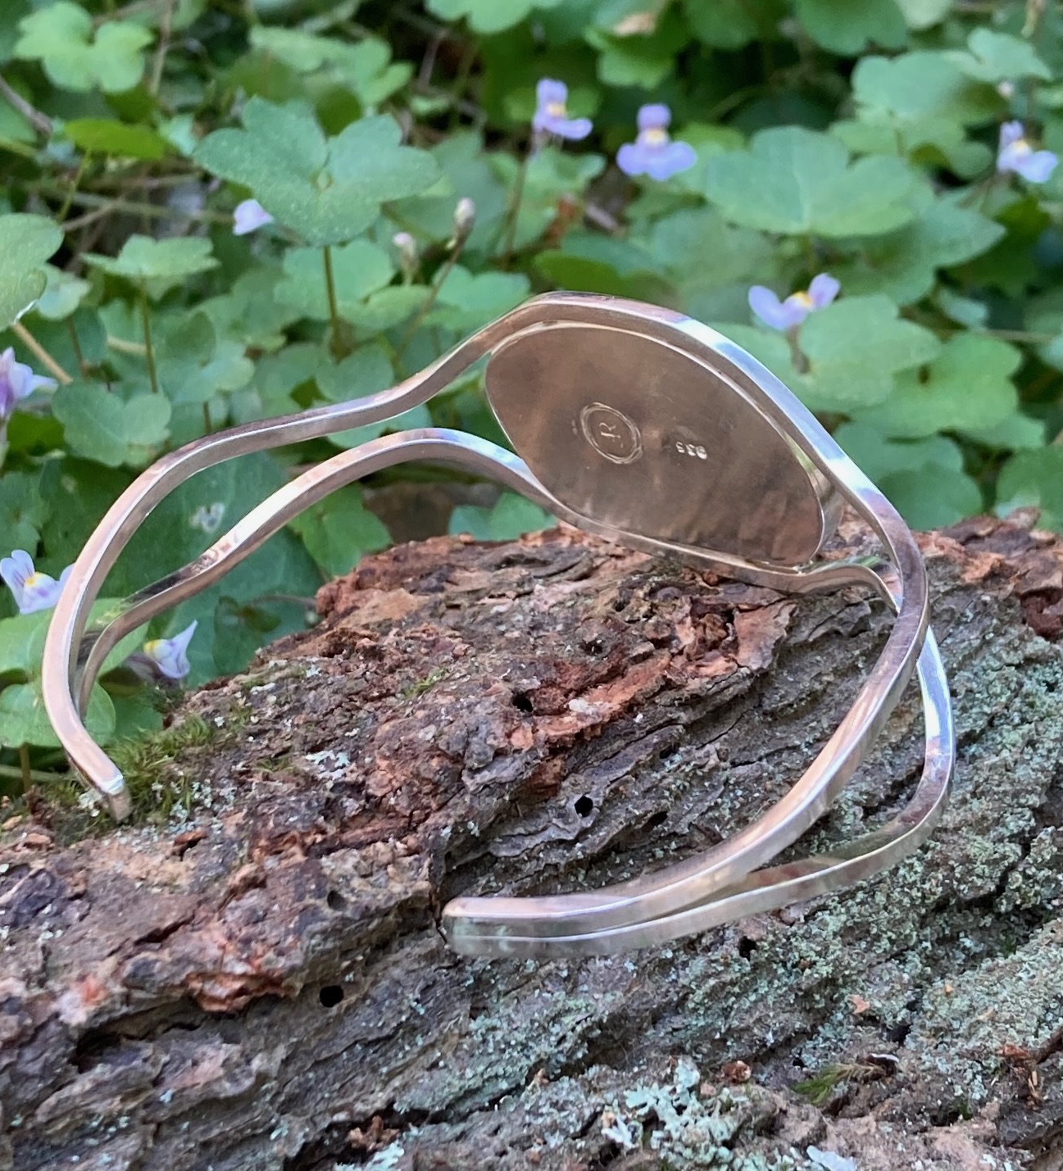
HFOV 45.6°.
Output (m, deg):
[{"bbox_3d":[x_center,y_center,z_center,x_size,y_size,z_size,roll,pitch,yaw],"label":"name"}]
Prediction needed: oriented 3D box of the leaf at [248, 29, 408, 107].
[{"bbox_3d":[-0.035,-0.091,0.220,0.027,0.004,0.021,7,40,-4],"label":"leaf"}]

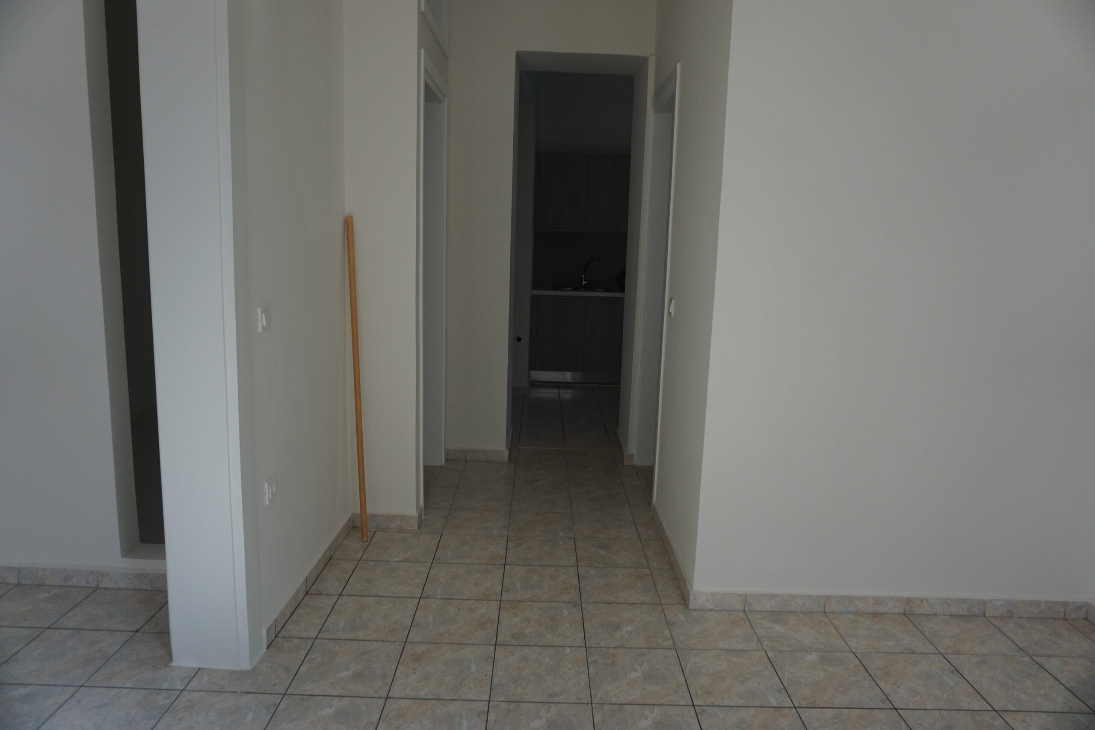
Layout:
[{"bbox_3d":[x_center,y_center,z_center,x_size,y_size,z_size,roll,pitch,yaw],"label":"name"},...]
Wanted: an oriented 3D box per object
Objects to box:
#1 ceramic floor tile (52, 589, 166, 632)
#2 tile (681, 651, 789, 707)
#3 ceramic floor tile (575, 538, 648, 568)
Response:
[{"bbox_3d":[-1.557,0.888,2.642,0.307,0.011,0.301,2,10,-1],"label":"ceramic floor tile"},{"bbox_3d":[0.631,1.074,2.505,0.323,0.010,0.323,2,10,-1],"label":"tile"},{"bbox_3d":[0.284,0.845,3.265,0.307,0.011,0.307,2,10,-1],"label":"ceramic floor tile"}]

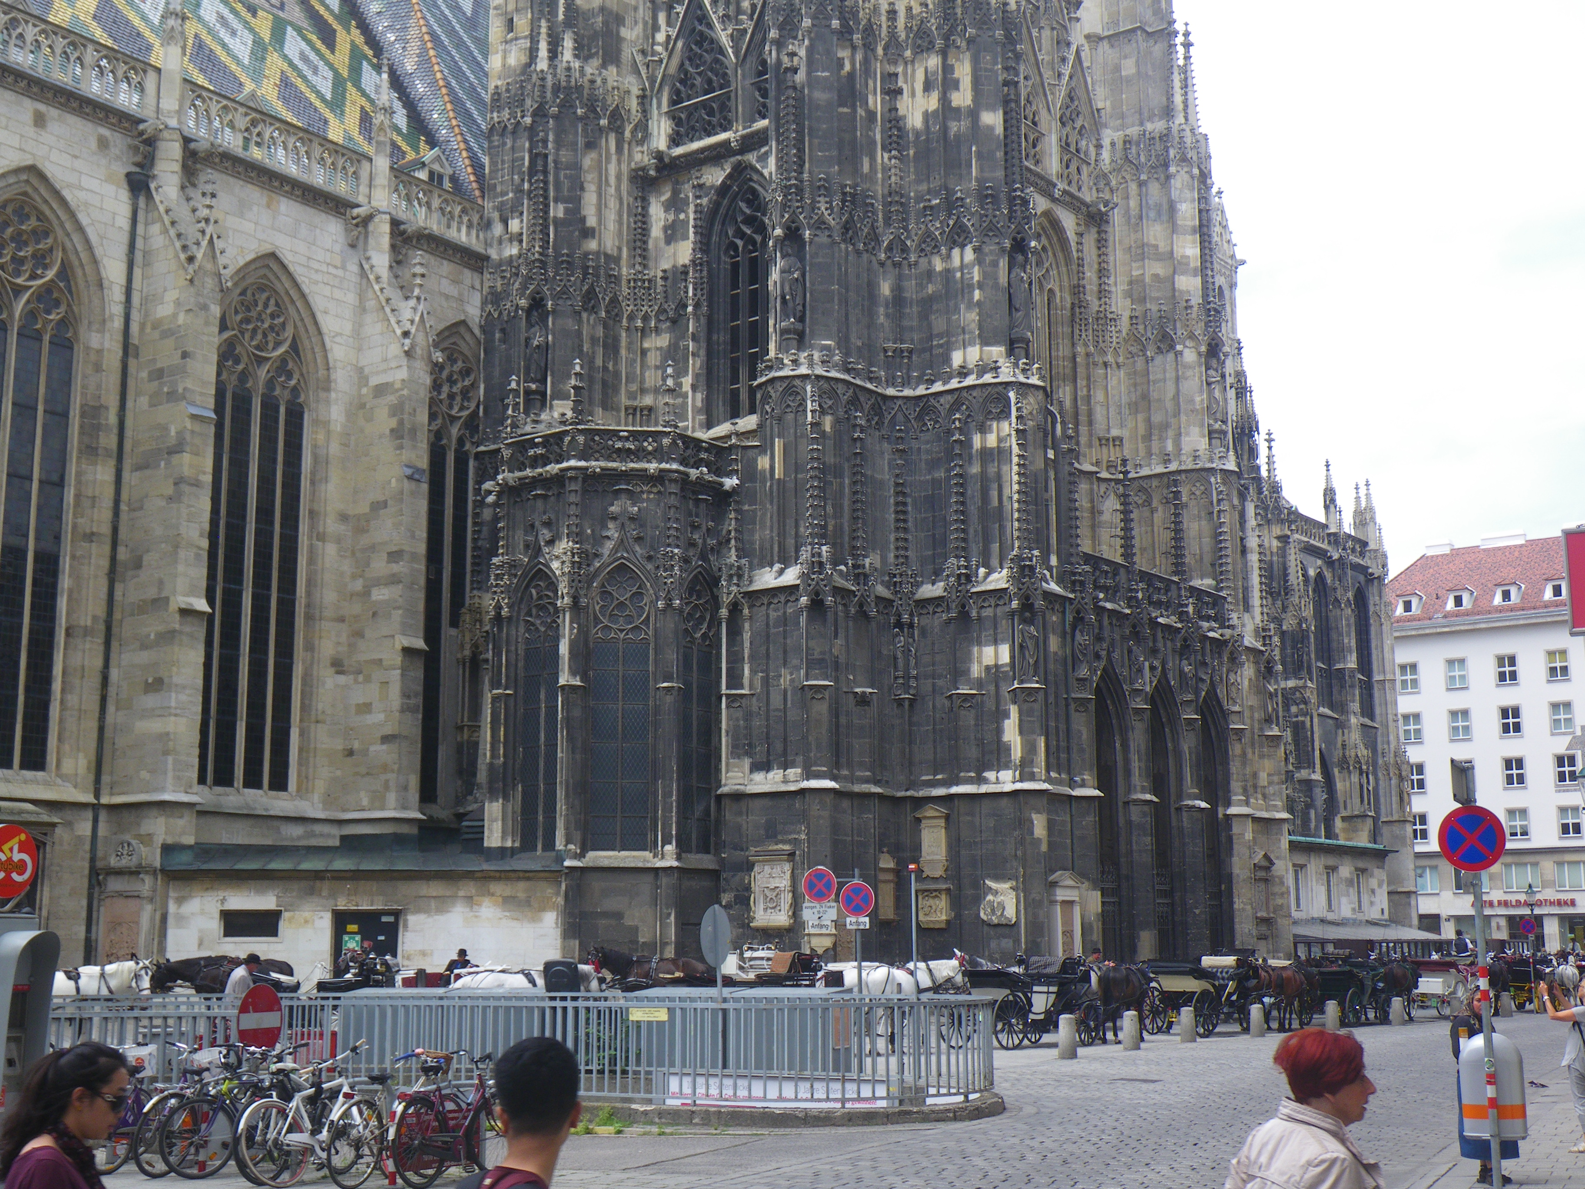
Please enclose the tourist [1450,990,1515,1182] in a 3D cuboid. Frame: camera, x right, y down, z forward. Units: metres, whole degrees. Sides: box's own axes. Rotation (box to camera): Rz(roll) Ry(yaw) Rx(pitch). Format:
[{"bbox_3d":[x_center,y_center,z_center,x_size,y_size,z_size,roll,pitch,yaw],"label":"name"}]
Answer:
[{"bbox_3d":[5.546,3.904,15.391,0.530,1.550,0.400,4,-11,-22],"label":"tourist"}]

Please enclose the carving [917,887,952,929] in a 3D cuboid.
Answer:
[{"bbox_3d":[3.589,7.897,48.472,0.870,1.030,0.300,-7,-13,33],"label":"carving"}]

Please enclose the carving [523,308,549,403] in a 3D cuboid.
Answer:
[{"bbox_3d":[-7.528,-7.037,56.477,0.650,2.950,0.600,-3,-11,12],"label":"carving"}]

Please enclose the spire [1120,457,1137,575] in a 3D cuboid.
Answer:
[{"bbox_3d":[9.498,-2.270,54.431,0.400,3.449,0.400,1,-11,-9],"label":"spire"}]

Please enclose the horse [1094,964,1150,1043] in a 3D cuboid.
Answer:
[{"bbox_3d":[6.785,8.359,39.431,0.620,1.600,2.100,-7,-13,33],"label":"horse"}]

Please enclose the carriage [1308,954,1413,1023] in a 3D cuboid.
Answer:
[{"bbox_3d":[14.572,10.060,49.382,1.600,1.820,4.500,-8,-13,35],"label":"carriage"}]

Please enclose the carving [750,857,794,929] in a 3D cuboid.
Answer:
[{"bbox_3d":[-0.523,7.396,47.756,1.180,1.810,0.270,-8,-13,36],"label":"carving"}]

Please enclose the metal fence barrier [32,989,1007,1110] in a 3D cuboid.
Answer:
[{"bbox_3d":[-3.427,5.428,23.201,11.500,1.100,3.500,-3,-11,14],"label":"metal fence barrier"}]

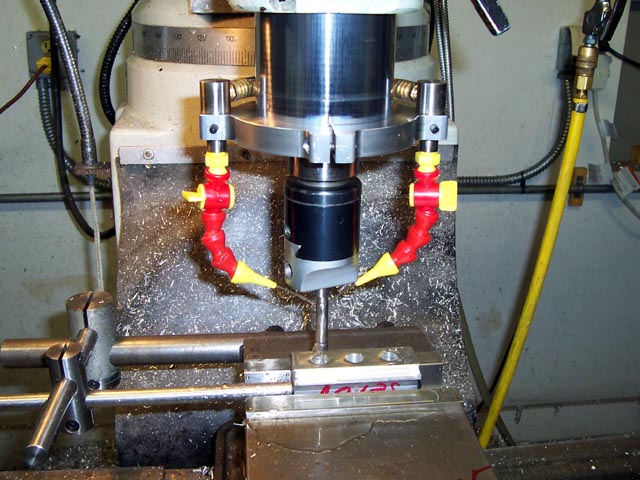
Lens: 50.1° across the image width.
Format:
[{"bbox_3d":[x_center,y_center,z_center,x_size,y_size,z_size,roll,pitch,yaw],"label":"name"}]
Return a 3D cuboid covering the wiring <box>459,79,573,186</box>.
[{"bbox_3d":[0.475,-0.264,1.680,0.288,0.262,0.055,-1,17,-5],"label":"wiring"}]

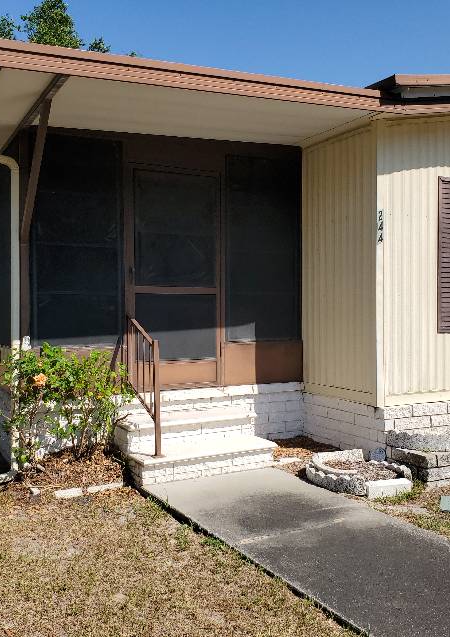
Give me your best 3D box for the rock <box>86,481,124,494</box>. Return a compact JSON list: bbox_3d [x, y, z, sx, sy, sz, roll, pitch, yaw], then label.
[{"bbox_3d":[-0.863,1.214,4.618,0.283,0.038,0.086,0,1,-28],"label":"rock"}]

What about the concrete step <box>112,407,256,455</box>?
[{"bbox_3d":[-0.380,0.971,5.628,1.202,0.207,0.646,0,1,-28],"label":"concrete step"}]

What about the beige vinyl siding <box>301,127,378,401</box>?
[{"bbox_3d":[1.095,-0.475,6.136,0.061,2.505,1.121,0,1,-28],"label":"beige vinyl siding"}]

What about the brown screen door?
[{"bbox_3d":[-0.465,-0.341,5.942,0.955,2.015,0.051,0,1,-28],"label":"brown screen door"}]

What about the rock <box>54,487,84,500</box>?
[{"bbox_3d":[-1.077,1.215,4.452,0.202,0.045,0.106,0,1,-28],"label":"rock"}]

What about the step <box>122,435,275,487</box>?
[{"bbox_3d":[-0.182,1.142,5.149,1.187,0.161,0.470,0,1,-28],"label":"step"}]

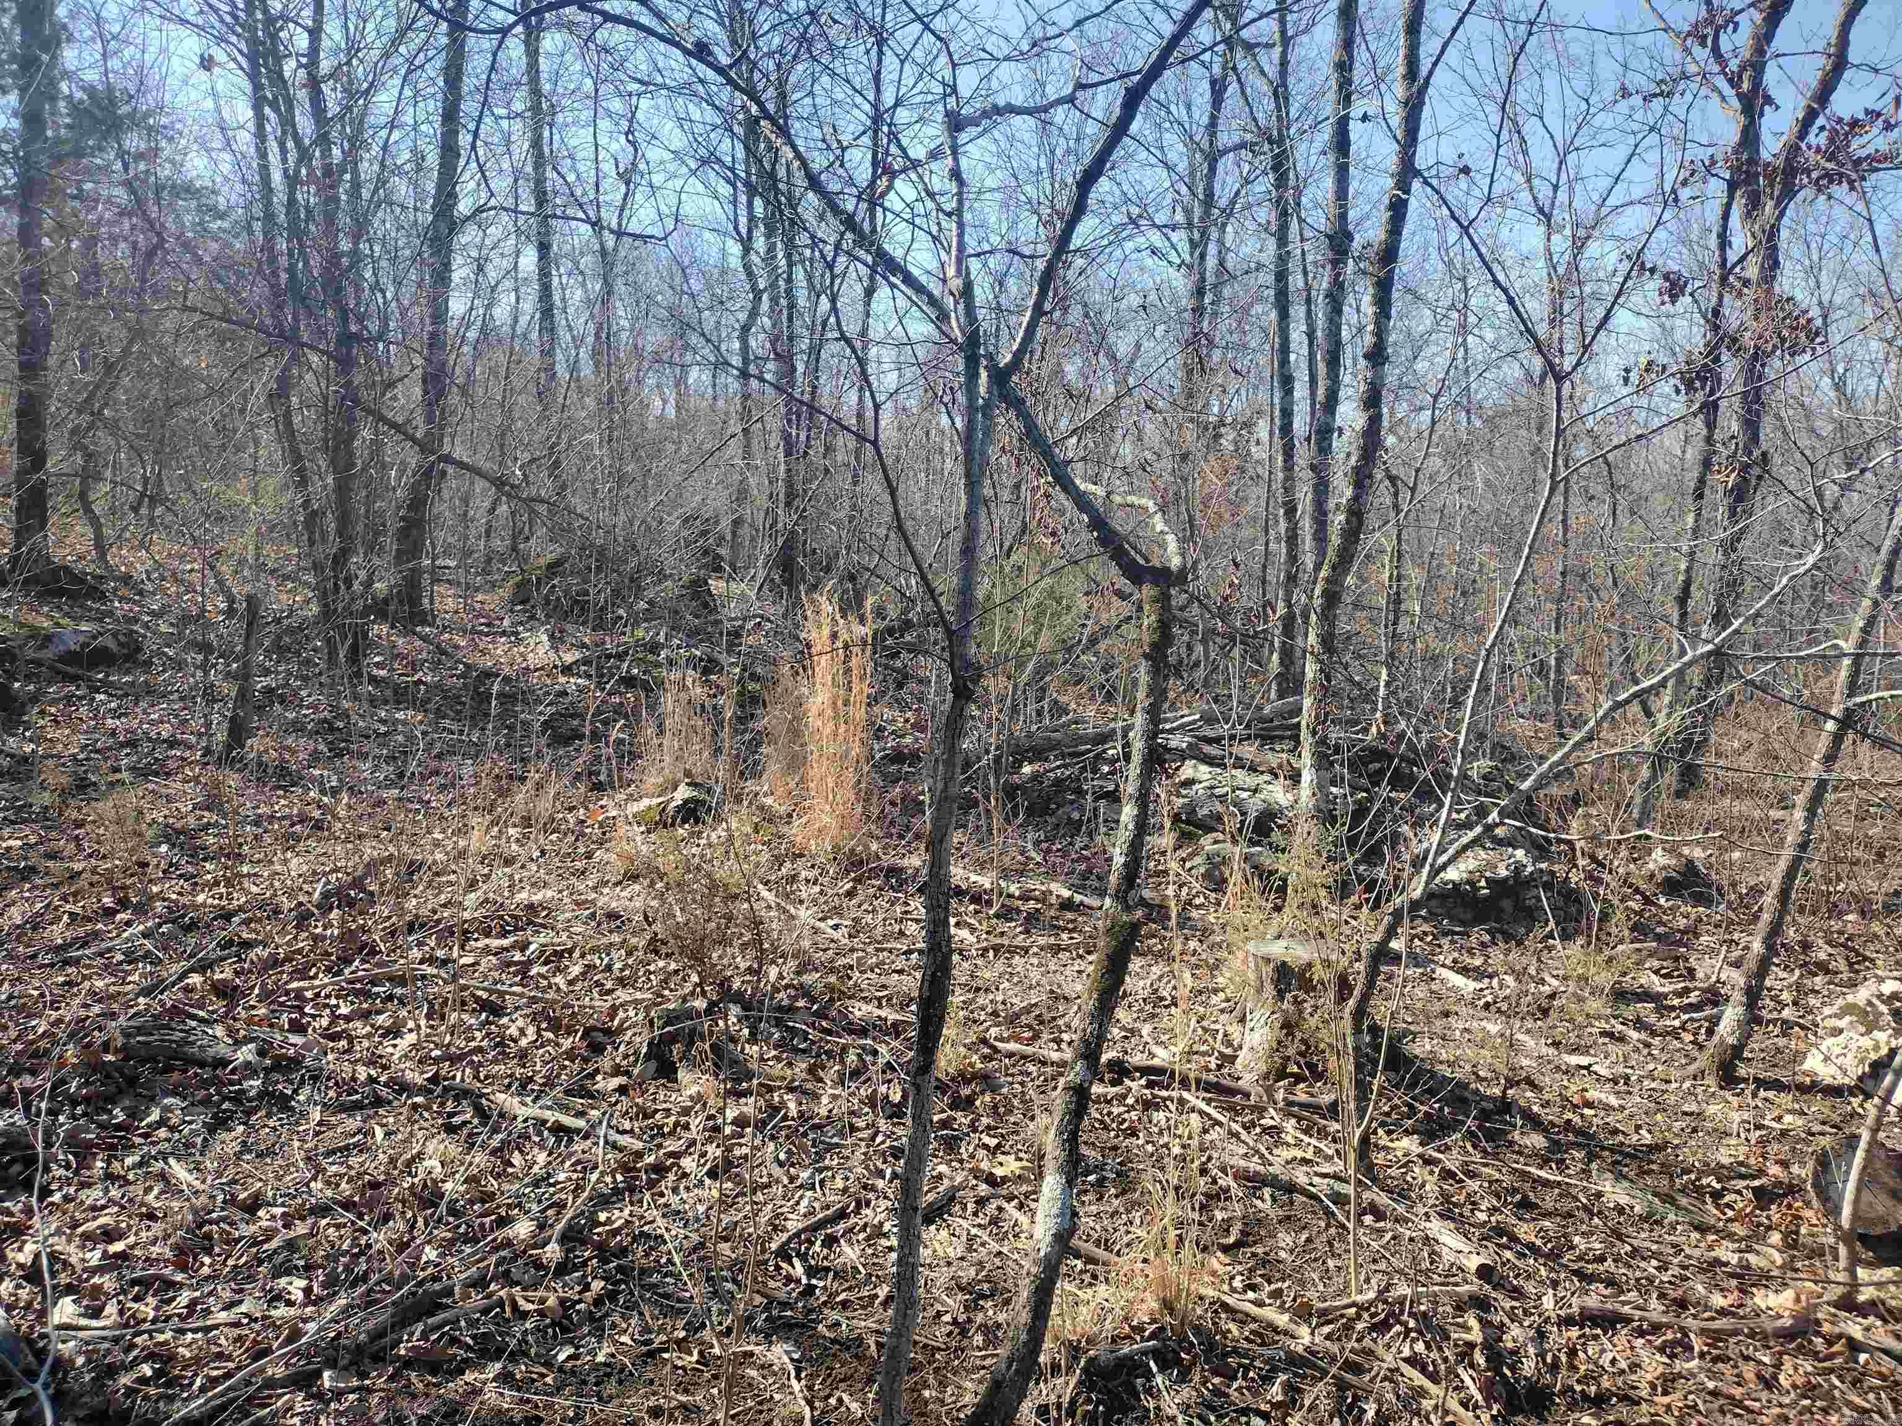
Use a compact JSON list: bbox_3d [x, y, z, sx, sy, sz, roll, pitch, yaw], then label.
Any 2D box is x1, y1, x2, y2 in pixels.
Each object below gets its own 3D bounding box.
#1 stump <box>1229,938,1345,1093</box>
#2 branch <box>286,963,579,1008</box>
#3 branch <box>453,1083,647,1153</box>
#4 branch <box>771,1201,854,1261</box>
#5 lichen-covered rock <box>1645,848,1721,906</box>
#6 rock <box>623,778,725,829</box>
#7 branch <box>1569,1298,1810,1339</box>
[{"bbox_3d":[0.989,0.864,4.309,0.290,0.390,0.290,1,4,0],"label":"stump"},{"bbox_3d":[-1.569,0.836,4.604,0.904,0.070,0.150,3,7,-1],"label":"branch"},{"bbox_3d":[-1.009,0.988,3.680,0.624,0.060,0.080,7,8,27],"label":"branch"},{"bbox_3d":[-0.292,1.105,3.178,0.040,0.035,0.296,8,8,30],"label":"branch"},{"bbox_3d":[3.522,0.781,7.141,0.370,0.260,0.330,3,4,26],"label":"lichen-covered rock"},{"bbox_3d":[-1.352,0.441,7.242,0.470,0.240,0.360,0,4,-11],"label":"rock"},{"bbox_3d":[1.513,1.228,3.036,0.489,0.040,0.060,4,7,4],"label":"branch"}]

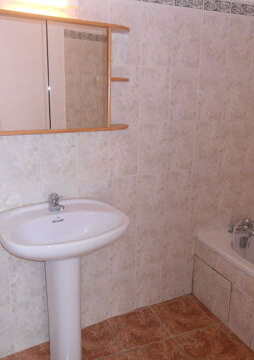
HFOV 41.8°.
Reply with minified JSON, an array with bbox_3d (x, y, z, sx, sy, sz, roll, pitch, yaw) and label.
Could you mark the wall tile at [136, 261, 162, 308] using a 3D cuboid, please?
[{"bbox_3d":[0.149,0.728,2.292,0.202,0.314,0.010,-5,16,-23],"label":"wall tile"}]

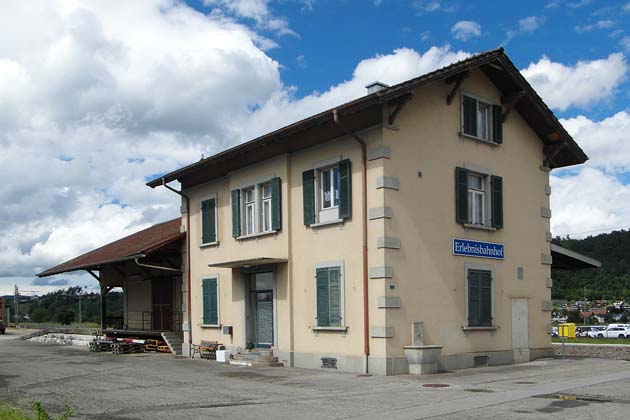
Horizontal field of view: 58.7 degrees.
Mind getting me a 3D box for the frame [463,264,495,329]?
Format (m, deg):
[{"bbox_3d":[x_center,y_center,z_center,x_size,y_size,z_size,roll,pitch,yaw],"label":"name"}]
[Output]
[{"bbox_3d":[5.458,2.885,18.518,1.663,2.131,0.150,8,-13,-37],"label":"frame"}]

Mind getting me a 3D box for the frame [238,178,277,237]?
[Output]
[{"bbox_3d":[-2.222,-0.012,21.607,0.150,2.036,2.818,8,-13,-37],"label":"frame"}]

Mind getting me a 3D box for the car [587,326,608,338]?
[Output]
[{"bbox_3d":[37.478,15.969,73.000,4.300,1.480,1.780,4,-11,-21],"label":"car"}]

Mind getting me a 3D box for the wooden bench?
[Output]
[{"bbox_3d":[-4.165,5.490,21.982,0.620,0.800,1.350,9,-14,-39],"label":"wooden bench"}]

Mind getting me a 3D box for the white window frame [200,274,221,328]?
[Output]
[{"bbox_3d":[-4.279,3.749,23.075,0.150,2.135,1.693,8,-13,-37],"label":"white window frame"}]

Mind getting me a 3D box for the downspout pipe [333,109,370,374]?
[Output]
[{"bbox_3d":[1.018,0.893,16.123,1.300,7.520,0.140,9,-14,-39],"label":"downspout pipe"}]

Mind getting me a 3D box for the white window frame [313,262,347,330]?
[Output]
[{"bbox_3d":[0.483,2.732,17.877,0.150,2.136,1.534,8,-13,-37],"label":"white window frame"}]

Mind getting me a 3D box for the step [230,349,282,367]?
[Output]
[{"bbox_3d":[-2.201,5.122,19.413,1.050,0.520,1.950,9,-14,-39],"label":"step"}]

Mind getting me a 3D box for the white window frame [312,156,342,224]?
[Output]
[{"bbox_3d":[0.454,-0.586,18.533,0.150,2.085,1.584,8,-13,-37],"label":"white window frame"}]

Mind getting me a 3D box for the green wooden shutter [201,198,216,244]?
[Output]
[{"bbox_3d":[-4.566,0.506,23.964,0.080,1.898,1.262,8,-13,-37],"label":"green wooden shutter"}]

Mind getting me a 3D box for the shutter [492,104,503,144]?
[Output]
[{"bbox_3d":[6.719,-3.138,20.494,0.571,1.474,0.060,8,-13,-37],"label":"shutter"}]

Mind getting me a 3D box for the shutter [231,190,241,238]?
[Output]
[{"bbox_3d":[-3.065,0.165,21.844,0.060,1.800,0.600,9,-14,-39],"label":"shutter"}]

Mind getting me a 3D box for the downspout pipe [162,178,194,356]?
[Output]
[{"bbox_3d":[-5.815,2.429,24.186,1.250,7.450,0.140,9,-14,-39],"label":"downspout pipe"}]

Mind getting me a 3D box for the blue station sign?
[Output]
[{"bbox_3d":[5.616,1.346,18.939,2.973,0.537,0.060,9,-14,-39],"label":"blue station sign"}]

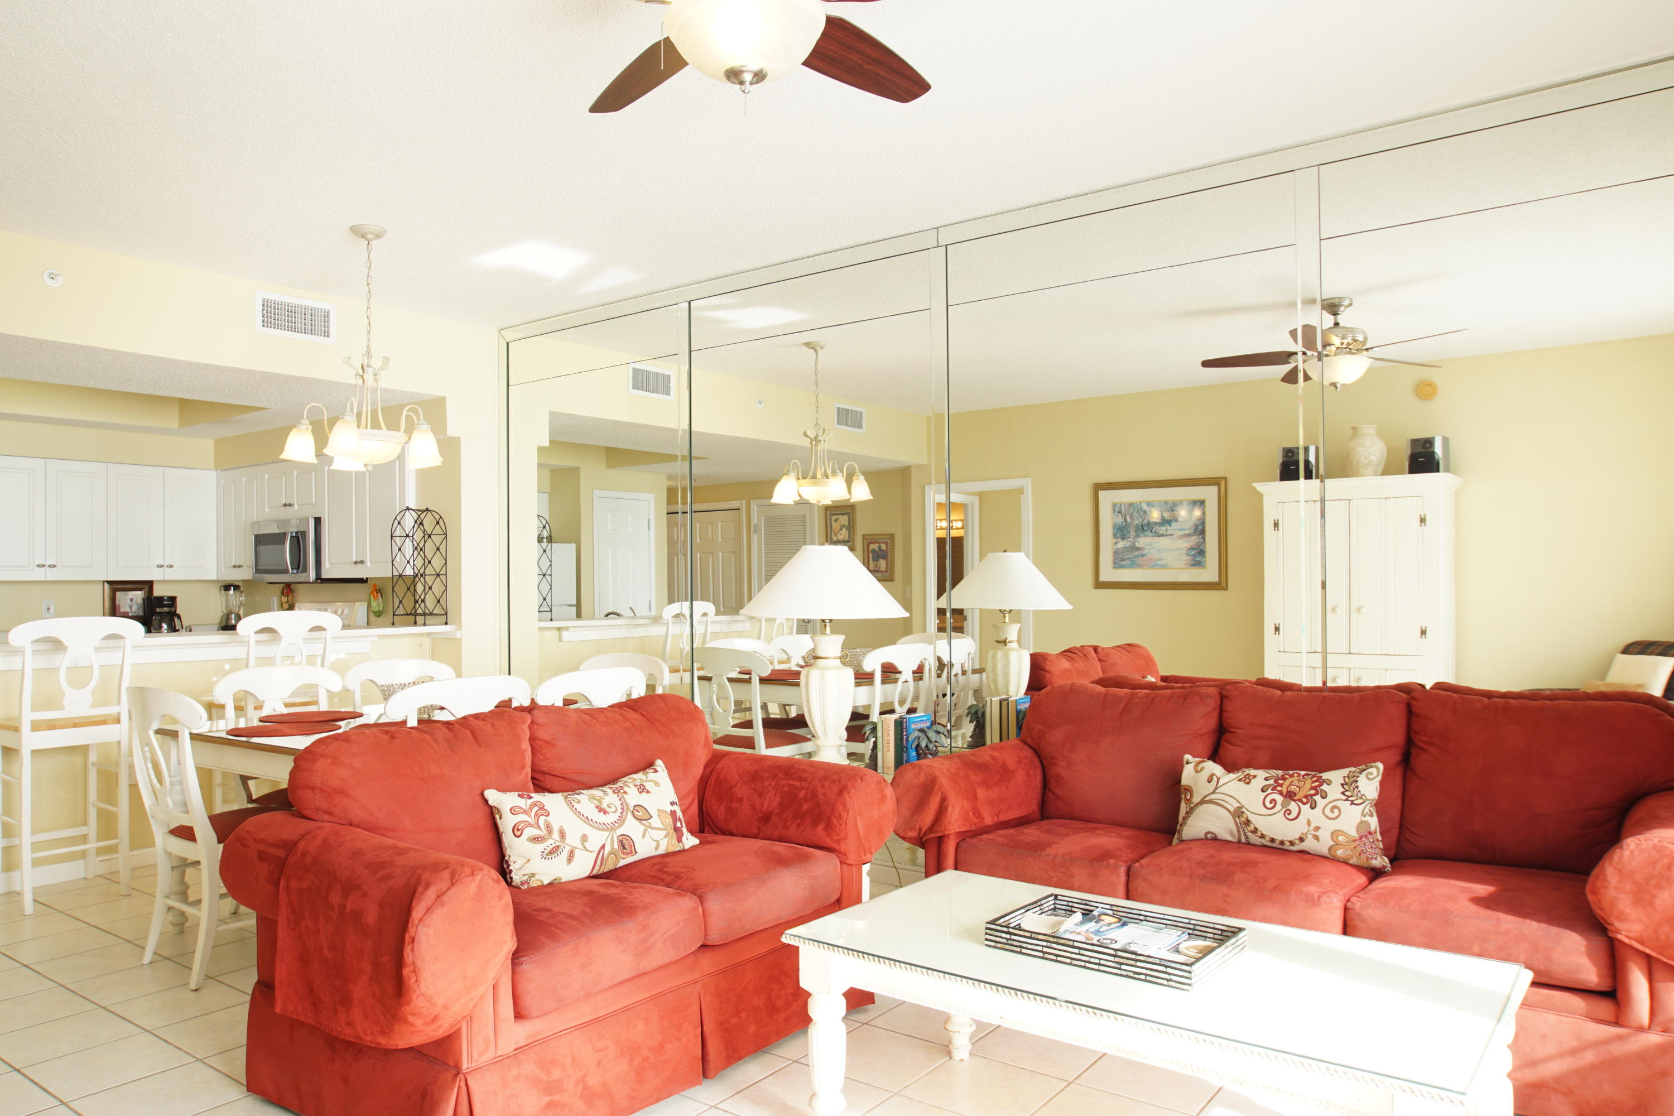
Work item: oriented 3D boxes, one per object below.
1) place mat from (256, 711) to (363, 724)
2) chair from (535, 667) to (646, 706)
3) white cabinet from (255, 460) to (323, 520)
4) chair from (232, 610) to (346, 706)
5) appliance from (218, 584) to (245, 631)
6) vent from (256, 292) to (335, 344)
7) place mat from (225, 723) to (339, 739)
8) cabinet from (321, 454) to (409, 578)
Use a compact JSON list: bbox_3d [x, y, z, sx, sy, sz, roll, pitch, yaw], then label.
[{"bbox_3d":[-2.107,0.642,4.485,0.382,0.009,0.382,-1,-1,0],"label":"place mat"},{"bbox_3d":[-1.155,0.911,4.485,0.550,0.945,0.560,-1,-1,37],"label":"chair"},{"bbox_3d":[-3.461,-0.437,7.363,0.768,0.387,0.310,-1,-1,37],"label":"white cabinet"},{"bbox_3d":[-2.737,0.846,5.393,0.513,1.180,0.499,-1,-1,37],"label":"chair"},{"bbox_3d":[-4.261,0.383,7.852,0.180,0.375,0.170,1,-2,-42],"label":"appliance"},{"bbox_3d":[-2.675,-1.188,5.534,0.026,0.208,0.397,-1,-1,37],"label":"vent"},{"bbox_3d":[-1.972,0.612,3.981,0.385,0.012,0.385,-1,-1,0],"label":"place mat"},{"bbox_3d":[-2.746,-0.269,6.808,0.926,0.767,0.325,-1,-1,37],"label":"cabinet"}]

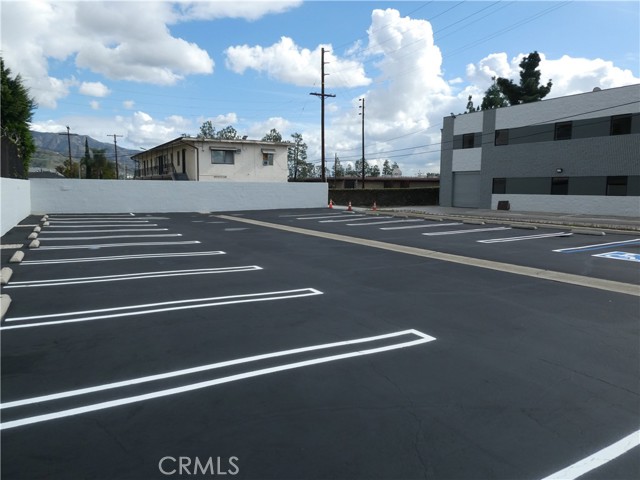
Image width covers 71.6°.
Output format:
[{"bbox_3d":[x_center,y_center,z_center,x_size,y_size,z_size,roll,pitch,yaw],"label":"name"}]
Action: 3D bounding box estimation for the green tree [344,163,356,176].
[{"bbox_3d":[7.555,-15.032,110.759,3.200,8.520,3.200,1,6,4],"label":"green tree"}]

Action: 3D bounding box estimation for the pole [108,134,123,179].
[{"bbox_3d":[-36.250,-13.104,79.207,2.600,11.230,0.400,-3,7,-30],"label":"pole"}]

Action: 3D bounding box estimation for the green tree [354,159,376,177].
[{"bbox_3d":[11.037,-15.171,108.430,5.400,9.360,5.400,1,6,6],"label":"green tree"}]

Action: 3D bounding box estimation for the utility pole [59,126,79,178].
[{"bbox_3d":[-39.721,-12.272,70.795,2.600,11.420,0.400,-3,7,-30],"label":"utility pole"}]

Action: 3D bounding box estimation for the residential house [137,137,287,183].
[{"bbox_3d":[-13.709,-6.905,50.273,9.580,5.660,27.000,-3,7,-30],"label":"residential house"}]

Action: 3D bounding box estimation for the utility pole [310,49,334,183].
[{"bbox_3d":[0.237,-10.699,42.569,2.850,15.090,0.400,-3,7,-30],"label":"utility pole"}]

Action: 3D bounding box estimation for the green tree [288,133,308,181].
[{"bbox_3d":[-3.427,-11.387,69.074,3.400,10.480,3.400,0,6,-3],"label":"green tree"}]

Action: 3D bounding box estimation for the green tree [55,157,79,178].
[{"bbox_3d":[-40.189,-9.836,70.815,4.000,6.570,4.000,-3,7,-29],"label":"green tree"}]

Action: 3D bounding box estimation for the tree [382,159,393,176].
[{"bbox_3d":[16.586,-15.349,109.739,3.000,9.480,3.000,1,7,8],"label":"tree"}]

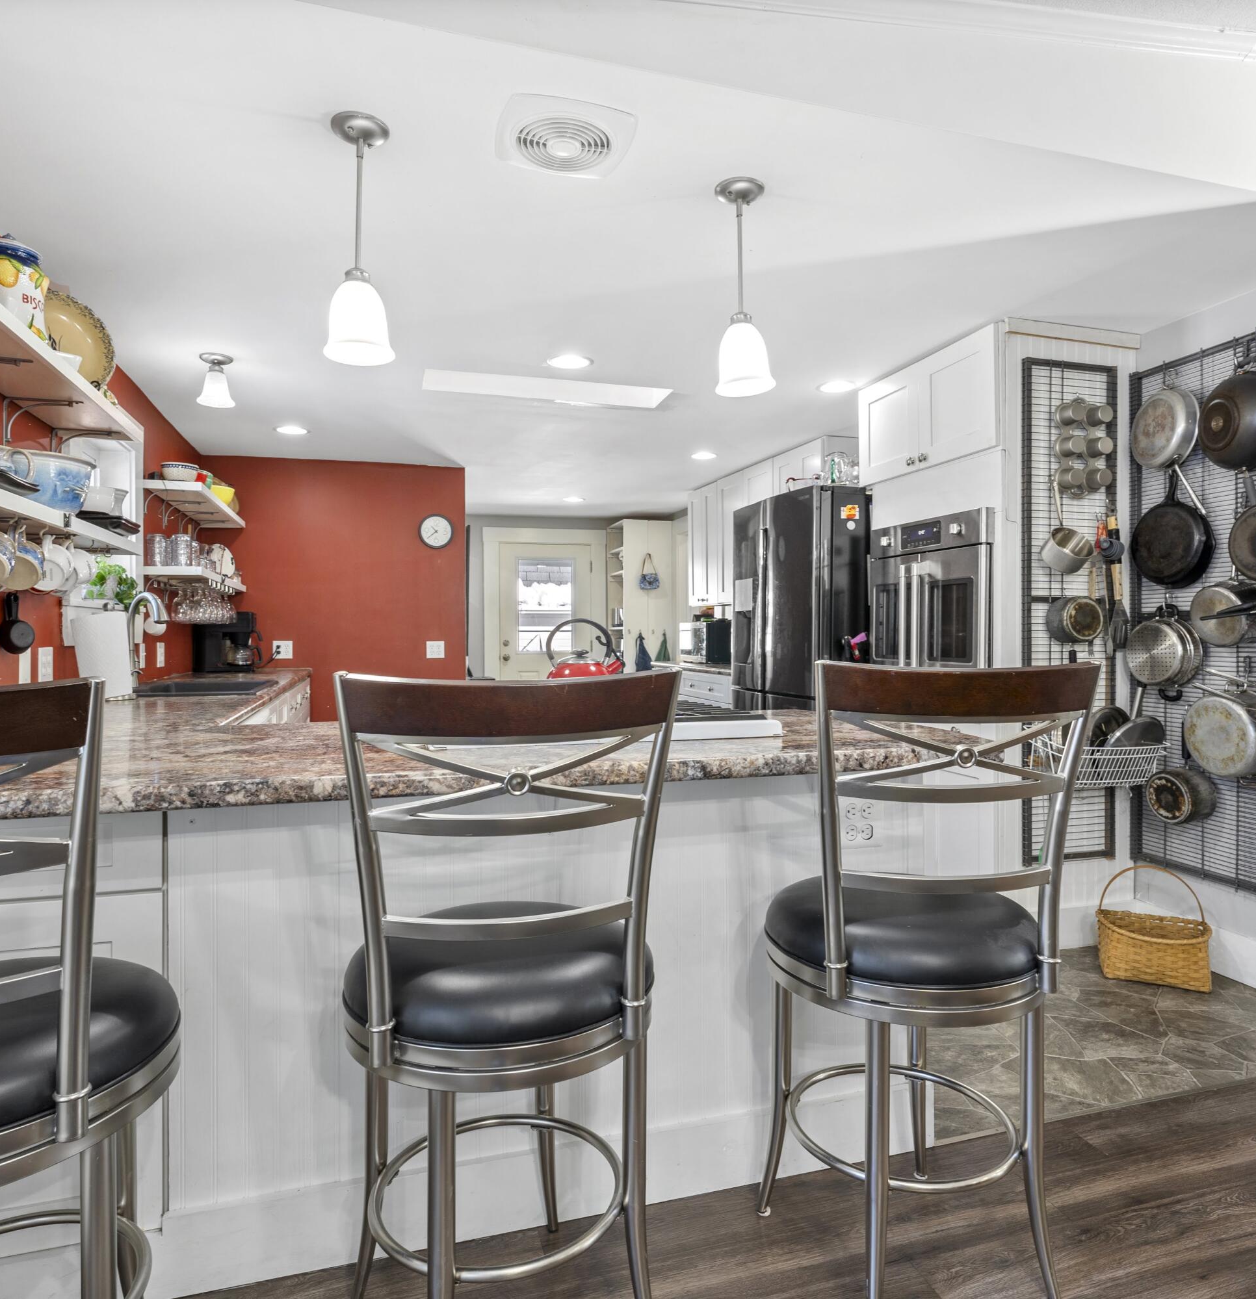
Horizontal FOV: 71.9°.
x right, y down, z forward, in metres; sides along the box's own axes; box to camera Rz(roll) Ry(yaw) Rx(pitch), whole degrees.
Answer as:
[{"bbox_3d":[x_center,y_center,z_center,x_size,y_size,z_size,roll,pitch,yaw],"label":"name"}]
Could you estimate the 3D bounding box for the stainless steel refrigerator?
[{"bbox_3d":[1.080,0.165,4.480,0.835,1.830,0.900,0,1,-16],"label":"stainless steel refrigerator"}]

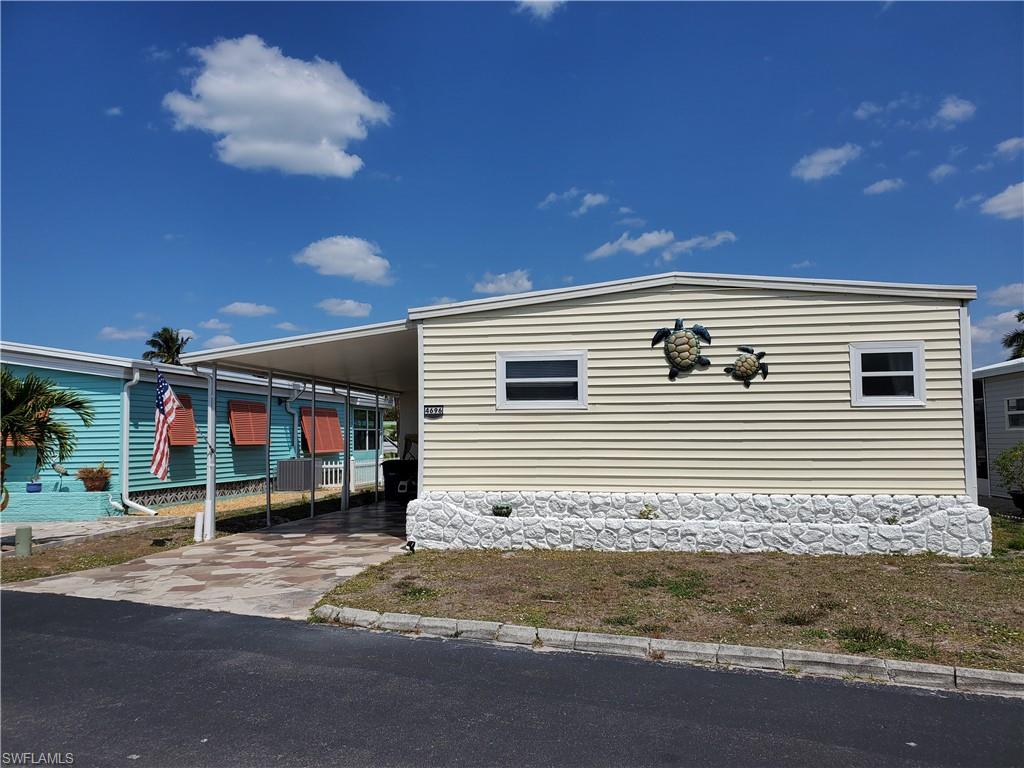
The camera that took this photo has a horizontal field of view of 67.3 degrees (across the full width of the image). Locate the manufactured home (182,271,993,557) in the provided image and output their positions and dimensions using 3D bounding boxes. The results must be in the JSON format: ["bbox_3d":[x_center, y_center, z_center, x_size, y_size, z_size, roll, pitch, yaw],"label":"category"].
[{"bbox_3d":[1.688,0.765,16.999,11.290,3.730,13.800,-1,-4,12],"label":"manufactured home"}]

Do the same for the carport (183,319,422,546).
[{"bbox_3d":[-2.420,0.970,15.565,3.850,3.210,8.500,-1,-4,12],"label":"carport"}]

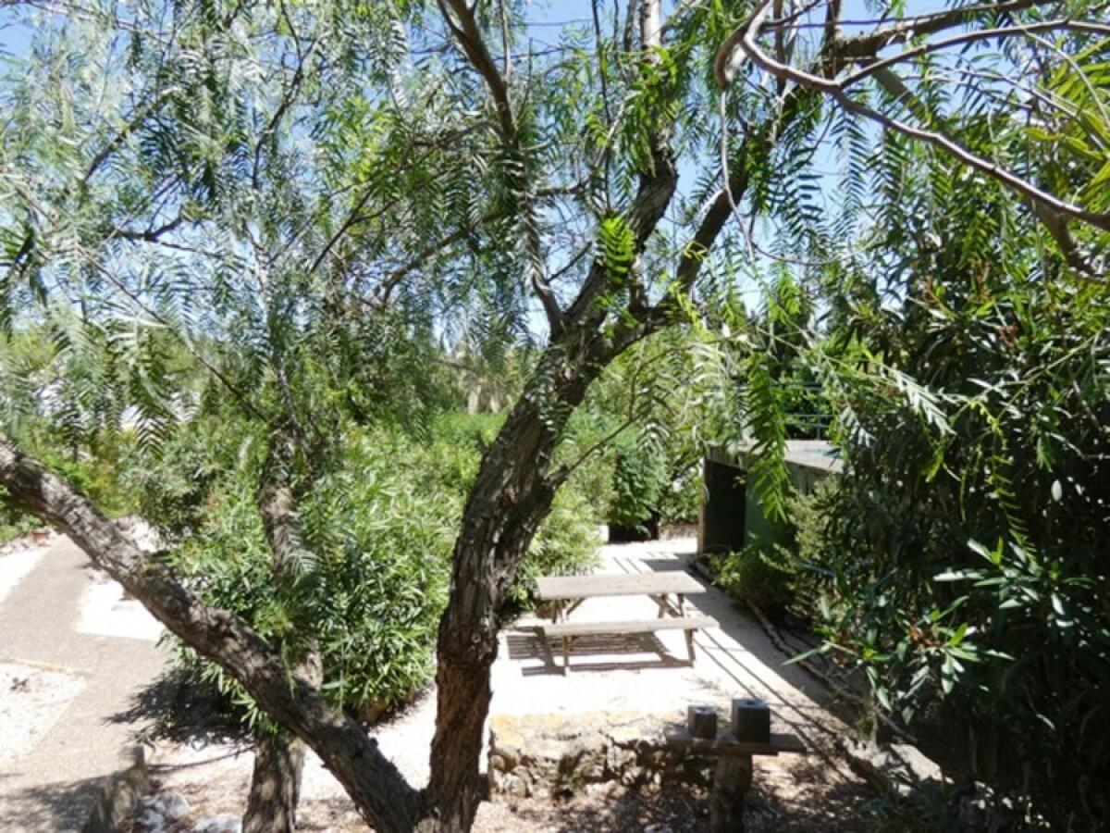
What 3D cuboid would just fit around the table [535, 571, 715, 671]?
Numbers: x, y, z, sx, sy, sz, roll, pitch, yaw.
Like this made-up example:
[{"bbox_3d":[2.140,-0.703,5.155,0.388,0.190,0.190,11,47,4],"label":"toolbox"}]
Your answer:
[{"bbox_3d":[0.723,2.268,7.312,1.820,0.725,1.470,-1,1,-5],"label":"table"}]

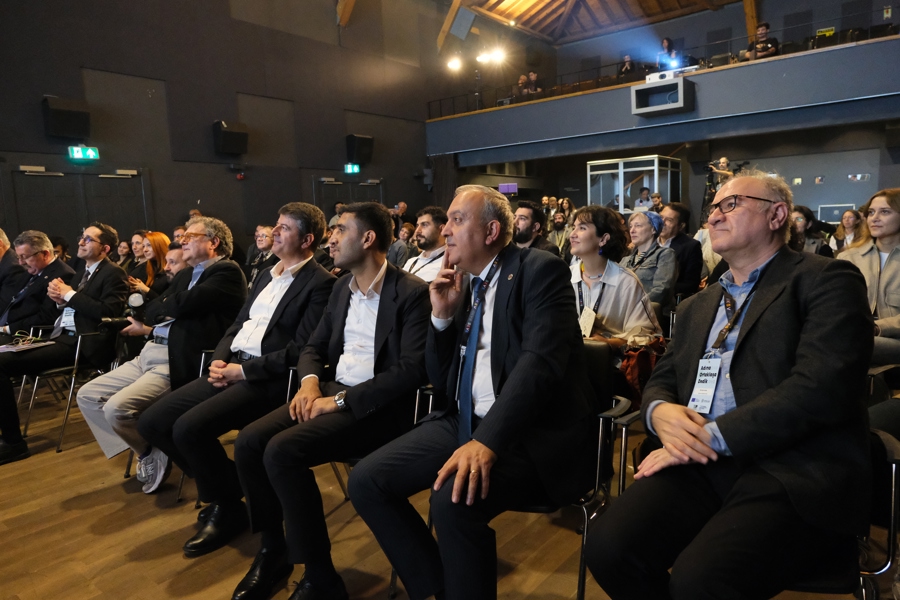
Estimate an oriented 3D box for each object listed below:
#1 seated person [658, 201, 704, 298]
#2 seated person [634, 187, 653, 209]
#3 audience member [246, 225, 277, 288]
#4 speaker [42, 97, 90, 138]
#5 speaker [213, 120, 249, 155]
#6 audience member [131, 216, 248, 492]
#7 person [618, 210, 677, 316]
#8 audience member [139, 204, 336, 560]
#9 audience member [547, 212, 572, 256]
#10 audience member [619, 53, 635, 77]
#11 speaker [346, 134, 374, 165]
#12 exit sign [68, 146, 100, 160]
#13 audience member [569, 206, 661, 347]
[{"bbox_3d":[1.487,-0.021,4.069,0.540,1.280,0.800,3,9,37],"label":"seated person"},{"bbox_3d":[4.307,-1.843,13.385,0.520,1.300,0.820,3,9,38],"label":"seated person"},{"bbox_3d":[-1.845,-0.049,5.610,0.500,1.250,0.780,3,9,37],"label":"audience member"},{"bbox_3d":[-5.118,-2.432,8.018,0.310,0.480,0.480,18,19,37],"label":"speaker"},{"bbox_3d":[-3.638,-2.693,9.944,0.310,0.480,0.480,18,19,37],"label":"speaker"},{"bbox_3d":[-1.327,0.239,2.922,0.580,1.285,0.860,3,9,38],"label":"audience member"},{"bbox_3d":[1.092,0.100,3.502,0.500,1.220,0.800,3,9,37],"label":"person"},{"bbox_3d":[-0.847,0.249,2.545,0.560,1.320,0.860,3,9,38],"label":"audience member"},{"bbox_3d":[1.657,-0.706,9.391,0.550,1.300,0.840,3,9,38],"label":"audience member"},{"bbox_3d":[3.949,-4.917,13.565,0.500,1.280,0.820,3,9,38],"label":"audience member"},{"bbox_3d":[-1.833,-3.083,12.289,0.310,0.480,0.480,17,18,34],"label":"speaker"},{"bbox_3d":[-5.070,-2.039,8.322,0.060,0.170,0.360,4,10,41],"label":"exit sign"},{"bbox_3d":[0.685,0.205,2.714,0.520,1.240,0.820,3,9,38],"label":"audience member"}]

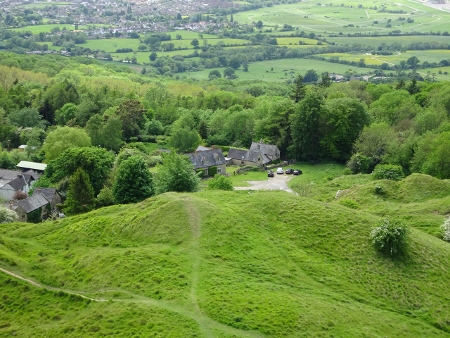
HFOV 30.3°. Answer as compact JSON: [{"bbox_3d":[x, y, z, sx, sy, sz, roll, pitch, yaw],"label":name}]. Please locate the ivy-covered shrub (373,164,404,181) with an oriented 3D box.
[{"bbox_3d":[39.870,1.100,203.000,7.700,4.300,6.500,0,15,0],"label":"ivy-covered shrub"}]

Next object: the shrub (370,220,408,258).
[{"bbox_3d":[18.380,7.650,93.000,4.200,4.000,4.100,0,15,0],"label":"shrub"}]

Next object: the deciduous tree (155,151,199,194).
[{"bbox_3d":[-12.530,1.550,215.000,11.300,12.300,11.000,0,15,0],"label":"deciduous tree"}]

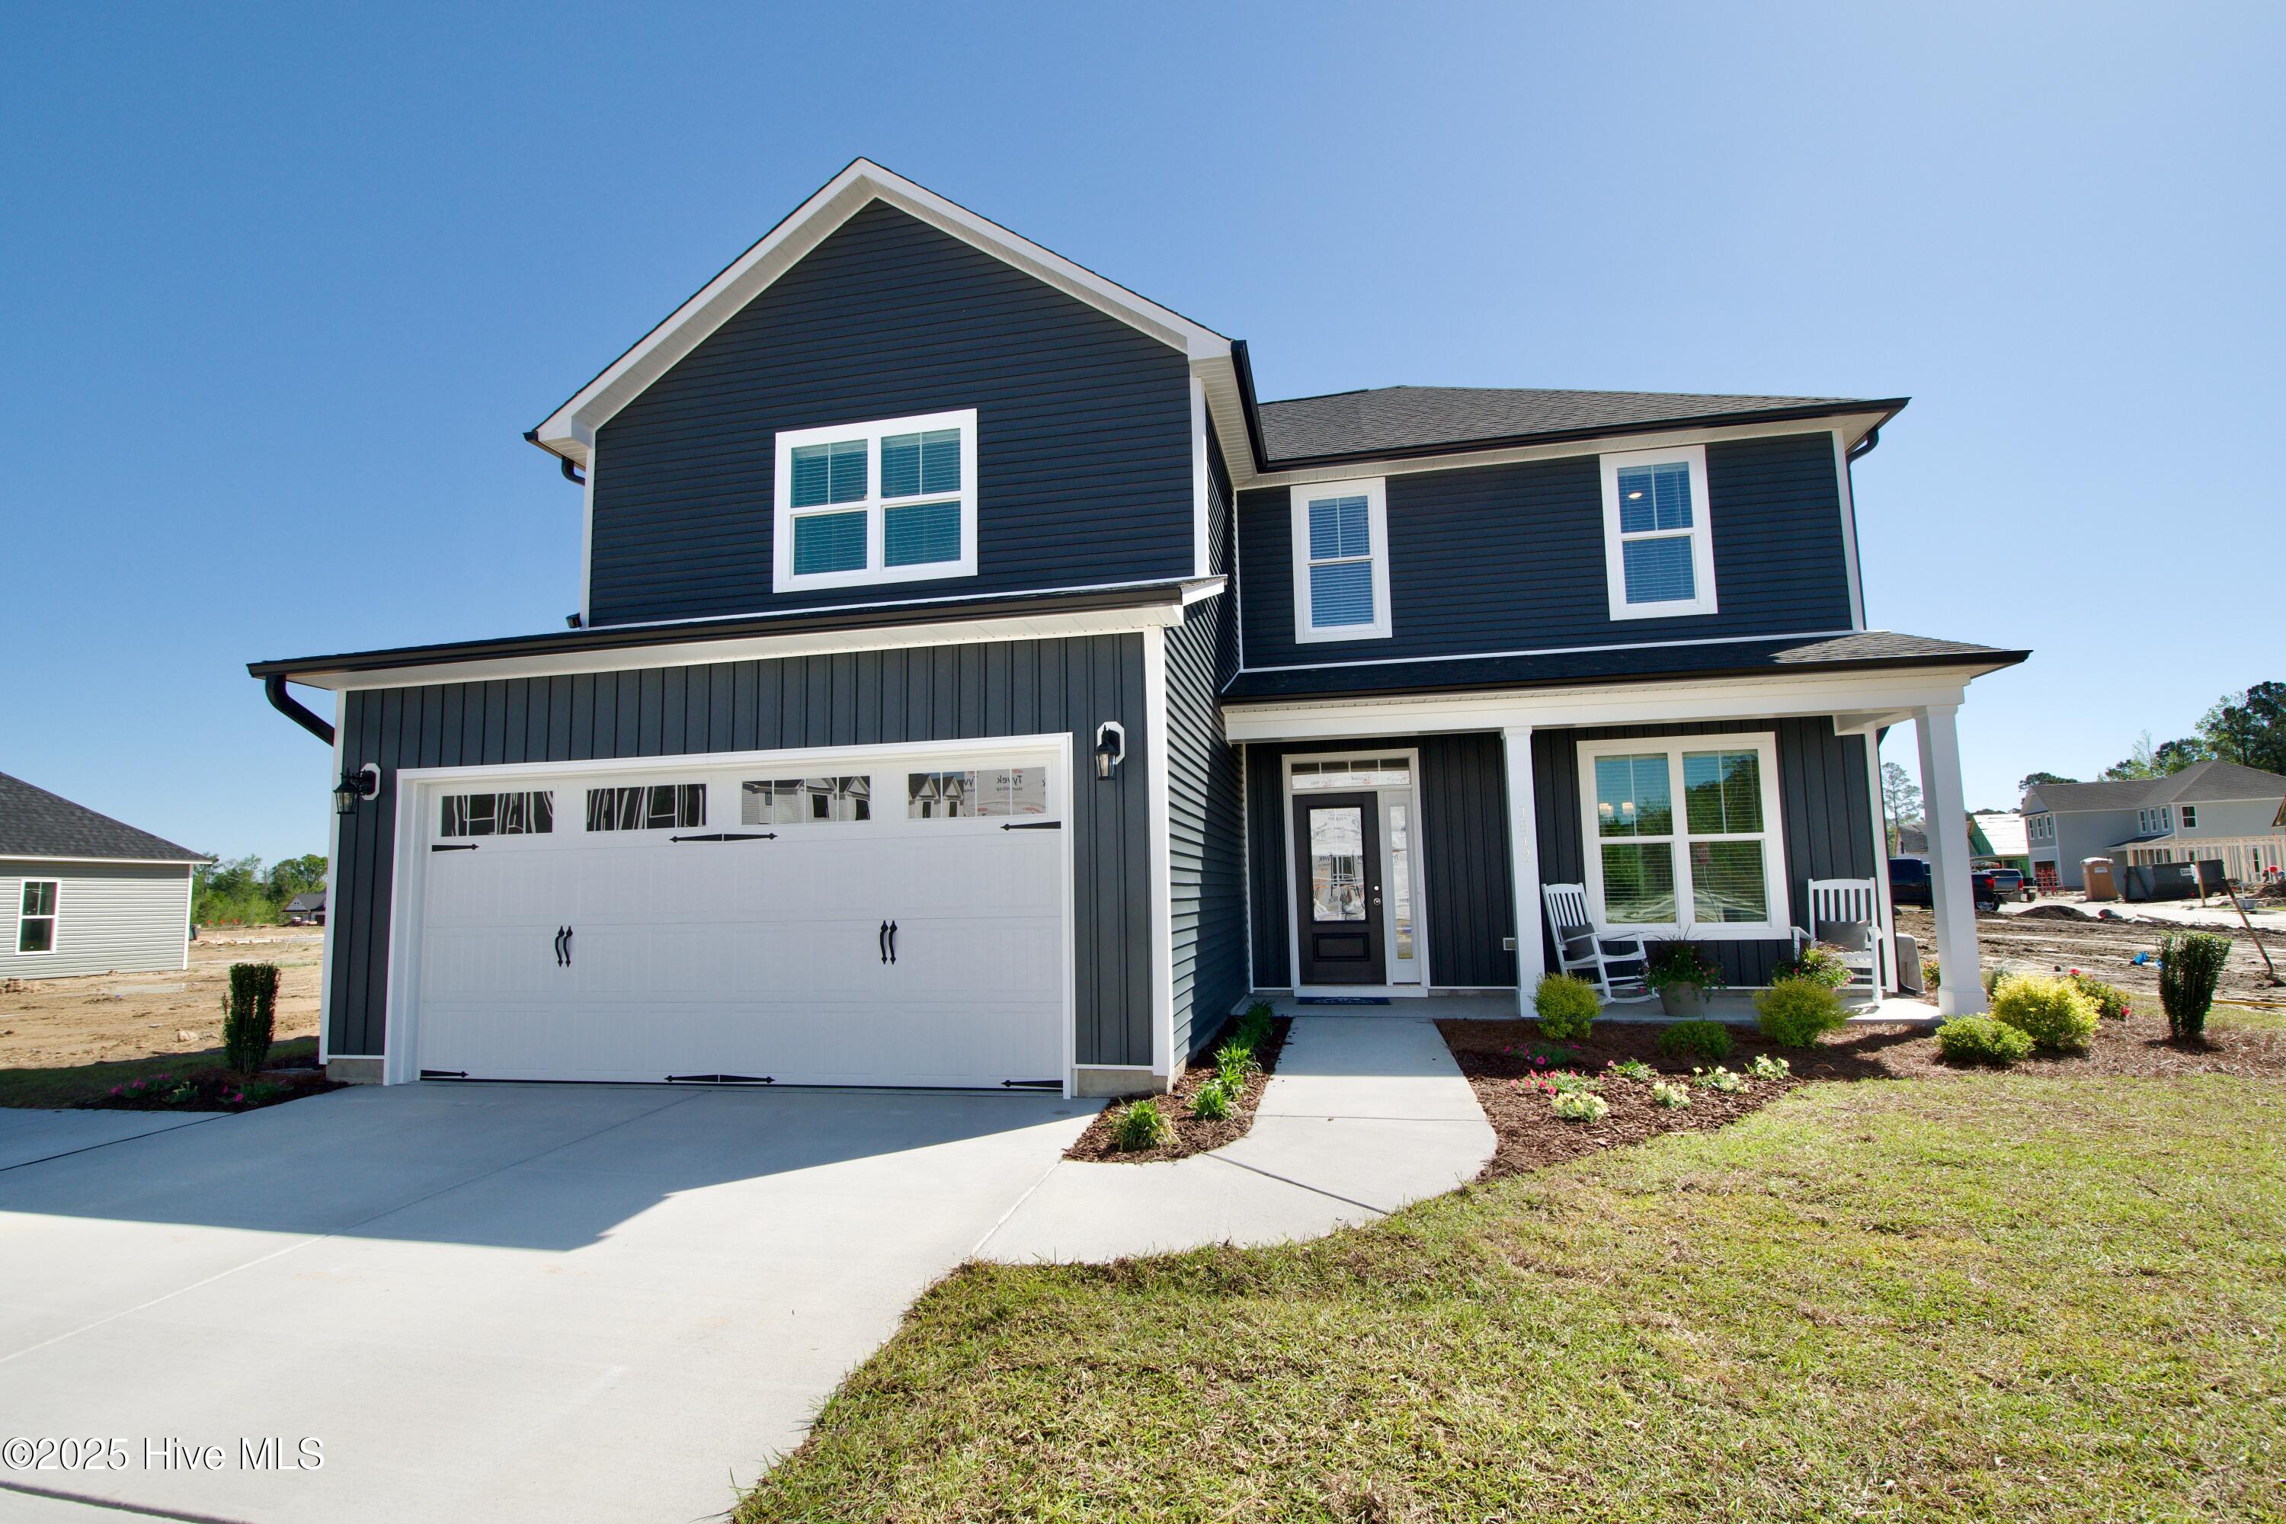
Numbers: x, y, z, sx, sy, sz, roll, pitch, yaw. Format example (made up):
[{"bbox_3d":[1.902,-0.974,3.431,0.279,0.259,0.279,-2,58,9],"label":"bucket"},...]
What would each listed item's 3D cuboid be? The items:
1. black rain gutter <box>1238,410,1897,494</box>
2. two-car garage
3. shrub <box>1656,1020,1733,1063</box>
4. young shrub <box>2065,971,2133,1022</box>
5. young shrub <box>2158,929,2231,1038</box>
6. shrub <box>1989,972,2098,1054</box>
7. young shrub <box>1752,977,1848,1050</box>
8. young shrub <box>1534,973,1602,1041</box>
[{"bbox_3d":[4.267,-3.295,10.024,6.500,0.200,0.420,-3,-6,11],"label":"black rain gutter"},{"bbox_3d":[-2.917,1.052,6.456,5.099,2.216,0.240,-3,-6,11],"label":"two-car garage"},{"bbox_3d":[4.085,2.063,7.050,0.506,0.317,0.506,-3,-6,11],"label":"shrub"},{"bbox_3d":[8.168,2.003,8.150,0.484,0.428,0.484,-3,-6,11],"label":"young shrub"},{"bbox_3d":[8.111,1.717,7.350,0.421,0.841,0.421,-3,-6,11],"label":"young shrub"},{"bbox_3d":[6.757,1.884,7.150,0.634,0.604,0.634,-3,-6,11],"label":"shrub"},{"bbox_3d":[5.113,1.936,7.400,0.617,0.569,0.617,-3,-6,11],"label":"young shrub"},{"bbox_3d":[3.540,2.043,7.950,0.527,0.567,0.527,-3,-6,11],"label":"young shrub"}]

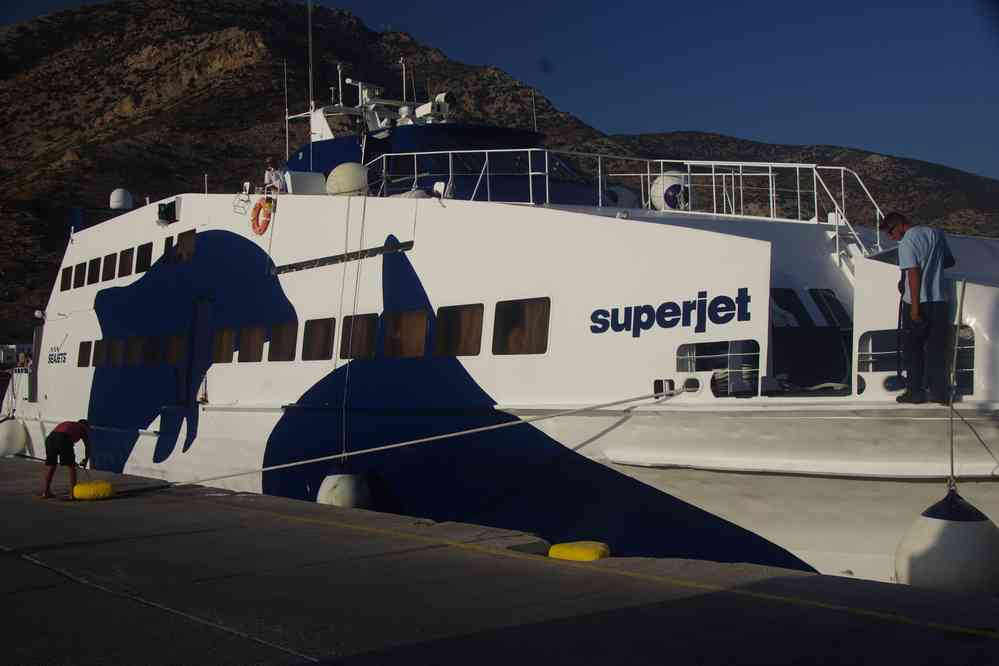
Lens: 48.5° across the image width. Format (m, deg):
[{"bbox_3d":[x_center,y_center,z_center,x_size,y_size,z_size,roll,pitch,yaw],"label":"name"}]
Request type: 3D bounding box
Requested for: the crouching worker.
[{"bbox_3d":[-6.249,1.816,16.000,0.700,1.160,0.500,0,-3,-3],"label":"crouching worker"}]

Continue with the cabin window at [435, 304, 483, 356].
[{"bbox_3d":[-0.580,-0.036,15.884,0.080,0.690,1.150,7,-6,-36],"label":"cabin window"}]

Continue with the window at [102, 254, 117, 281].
[{"bbox_3d":[-10.546,-1.759,30.035,0.080,0.660,0.980,12,-9,-35],"label":"window"}]

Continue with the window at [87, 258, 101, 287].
[{"bbox_3d":[-11.386,-1.714,31.188,0.080,0.660,0.980,12,-9,-35],"label":"window"}]

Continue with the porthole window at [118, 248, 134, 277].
[{"bbox_3d":[-9.693,-1.826,28.865,0.080,0.670,0.980,12,-9,-35],"label":"porthole window"}]

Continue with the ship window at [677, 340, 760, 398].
[{"bbox_3d":[2.341,0.394,11.809,0.100,0.600,1.130,5,-5,-36],"label":"ship window"}]

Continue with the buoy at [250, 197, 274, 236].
[{"bbox_3d":[-4.751,-2.320,22.155,0.130,0.760,0.760,12,-9,-35],"label":"buoy"}]

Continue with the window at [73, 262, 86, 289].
[{"bbox_3d":[-12.220,-1.666,32.333,0.080,0.660,0.980,12,-9,-35],"label":"window"}]

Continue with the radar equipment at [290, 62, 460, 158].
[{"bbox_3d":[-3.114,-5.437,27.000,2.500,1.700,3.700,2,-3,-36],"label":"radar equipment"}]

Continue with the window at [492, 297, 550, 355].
[{"bbox_3d":[0.291,-0.073,14.690,0.080,0.700,1.160,7,-6,-36],"label":"window"}]

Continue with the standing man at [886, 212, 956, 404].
[{"bbox_3d":[3.726,-0.225,9.800,0.460,1.700,0.520,-2,-4,44],"label":"standing man"}]

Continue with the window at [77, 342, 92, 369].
[{"bbox_3d":[-11.514,0.604,30.884,0.080,0.690,1.150,7,-6,-36],"label":"window"}]

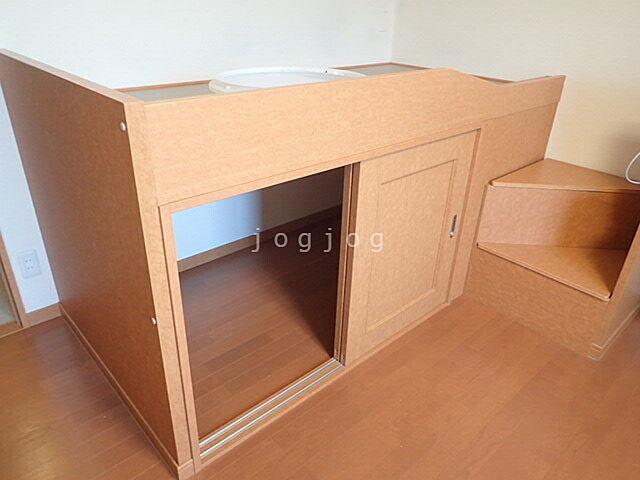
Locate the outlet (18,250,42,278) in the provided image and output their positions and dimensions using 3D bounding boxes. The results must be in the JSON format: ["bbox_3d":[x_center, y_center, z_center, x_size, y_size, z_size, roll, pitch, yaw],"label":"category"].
[{"bbox_3d":[-1.210,0.101,1.929,0.070,0.119,0.010,-21,35,-38],"label":"outlet"}]

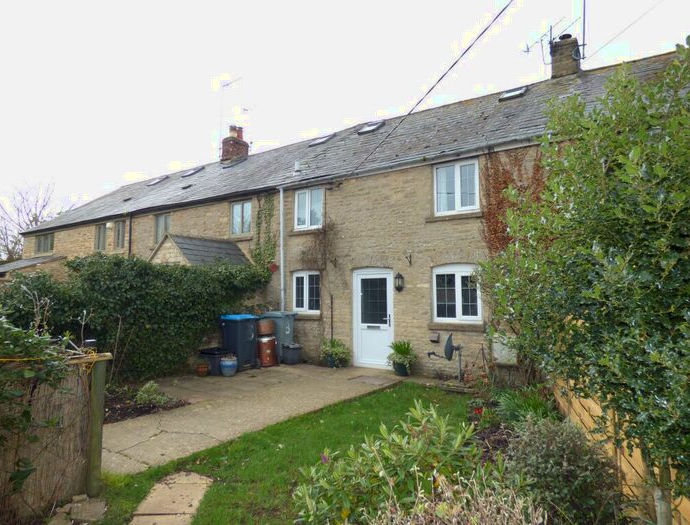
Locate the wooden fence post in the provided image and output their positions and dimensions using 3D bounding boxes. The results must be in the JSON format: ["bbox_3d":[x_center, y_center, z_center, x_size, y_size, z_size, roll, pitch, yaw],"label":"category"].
[{"bbox_3d":[-2.063,1.350,3.378,0.100,1.130,0.100,-3,-3,32],"label":"wooden fence post"}]

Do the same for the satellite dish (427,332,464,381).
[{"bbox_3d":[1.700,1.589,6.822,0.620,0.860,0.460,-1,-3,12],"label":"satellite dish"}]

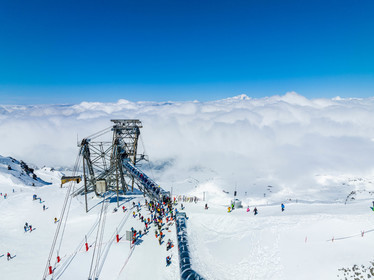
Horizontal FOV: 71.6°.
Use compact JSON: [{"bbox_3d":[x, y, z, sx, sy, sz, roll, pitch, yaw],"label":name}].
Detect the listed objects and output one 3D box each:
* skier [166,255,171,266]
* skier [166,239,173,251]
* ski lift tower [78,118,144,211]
[{"bbox_3d":[-3.580,23.350,50.000,0.700,1.750,1.100,2,9,17],"label":"skier"},{"bbox_3d":[-3.720,22.500,55.200,0.750,1.750,1.100,2,9,17],"label":"skier"},{"bbox_3d":[-22.400,6.730,80.950,11.500,25.500,17.000,2,9,14],"label":"ski lift tower"}]

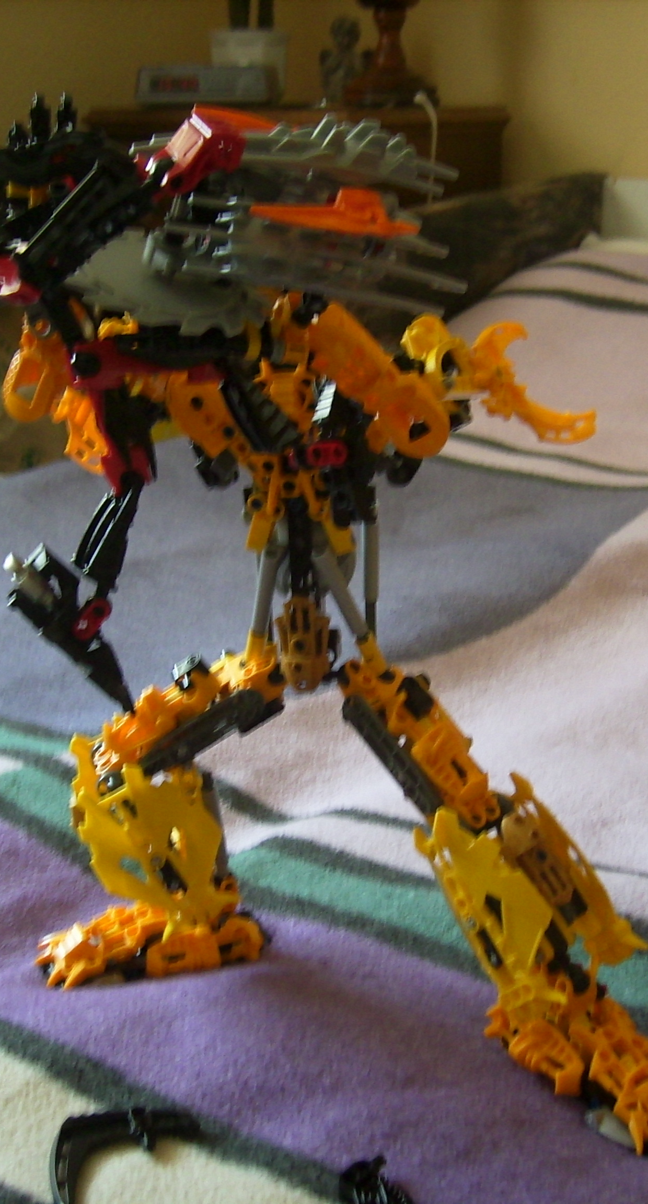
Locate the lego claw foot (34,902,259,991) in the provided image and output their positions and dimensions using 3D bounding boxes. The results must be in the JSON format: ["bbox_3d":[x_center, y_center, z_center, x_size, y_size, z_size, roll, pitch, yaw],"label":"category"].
[{"bbox_3d":[-0.083,0.161,0.725,0.103,0.028,0.042,-5,20,-16],"label":"lego claw foot"}]

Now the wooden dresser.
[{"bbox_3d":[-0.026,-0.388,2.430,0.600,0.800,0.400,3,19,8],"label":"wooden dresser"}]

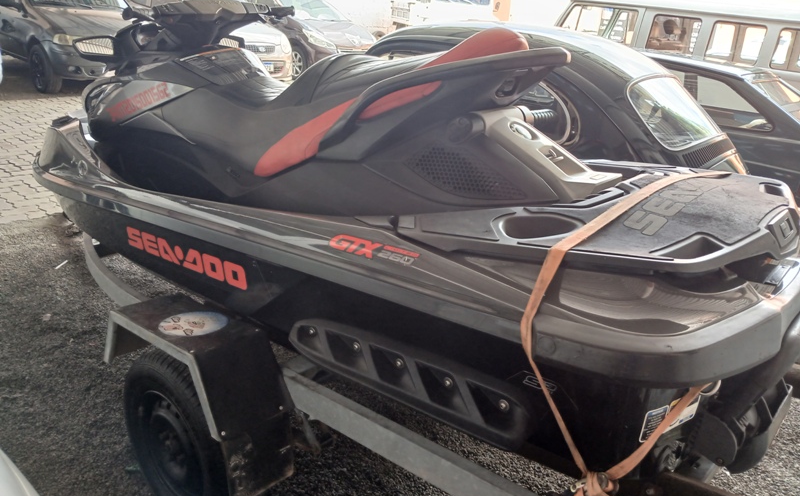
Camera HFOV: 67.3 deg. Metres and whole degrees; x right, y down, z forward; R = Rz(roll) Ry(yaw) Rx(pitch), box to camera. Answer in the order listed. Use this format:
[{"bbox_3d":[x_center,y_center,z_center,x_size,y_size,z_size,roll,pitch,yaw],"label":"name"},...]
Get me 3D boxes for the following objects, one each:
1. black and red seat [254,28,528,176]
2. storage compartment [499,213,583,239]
[{"bbox_3d":[-0.033,-0.429,1.819,0.940,0.380,0.470,12,20,40],"label":"black and red seat"},{"bbox_3d":[0.271,-0.003,1.206,0.200,0.095,0.205,12,20,40],"label":"storage compartment"}]

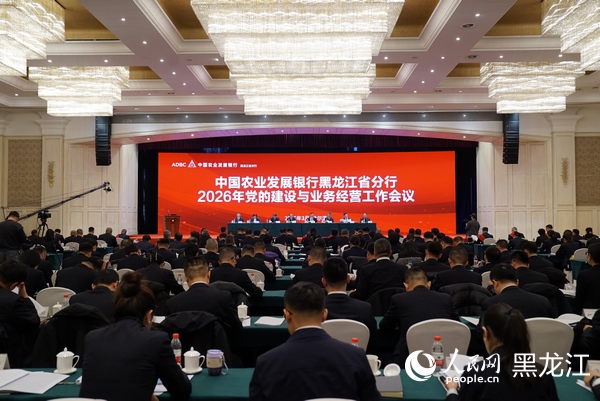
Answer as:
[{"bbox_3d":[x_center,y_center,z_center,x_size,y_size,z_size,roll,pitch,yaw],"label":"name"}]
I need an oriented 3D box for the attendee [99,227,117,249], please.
[{"bbox_3d":[-5.965,1.499,17.100,0.520,1.290,0.750,0,-2,1],"label":"attendee"}]

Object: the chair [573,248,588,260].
[{"bbox_3d":[6.076,1.518,12.000,0.450,0.920,0.560,0,-2,1],"label":"chair"}]

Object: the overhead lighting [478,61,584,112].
[{"bbox_3d":[9.465,-4.687,22.600,3.750,2.050,1.700,0,-2,1],"label":"overhead lighting"}]

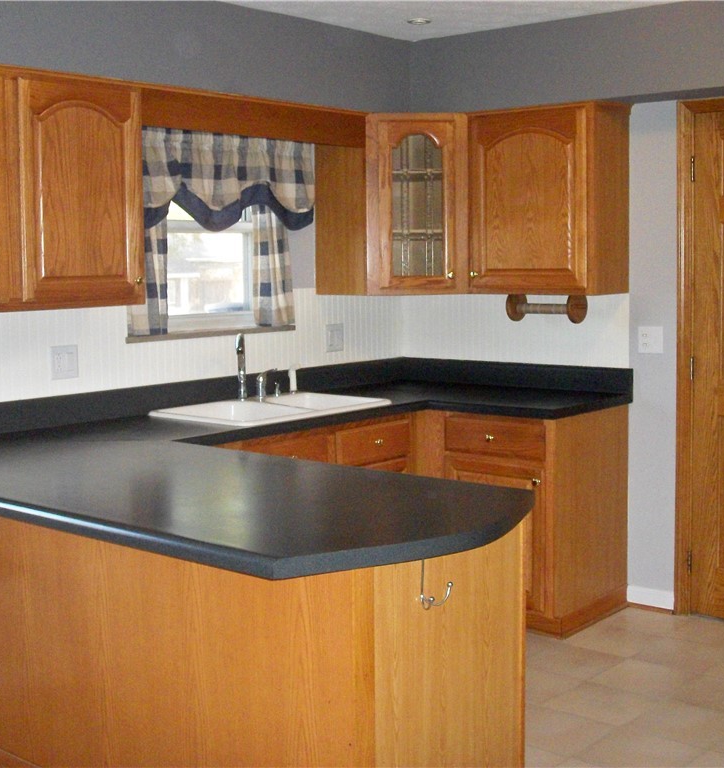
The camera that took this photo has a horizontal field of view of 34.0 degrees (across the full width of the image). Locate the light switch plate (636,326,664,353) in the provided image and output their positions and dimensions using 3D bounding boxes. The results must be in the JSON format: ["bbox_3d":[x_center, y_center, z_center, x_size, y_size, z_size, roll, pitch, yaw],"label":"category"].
[{"bbox_3d":[1.200,-0.183,4.918,0.114,0.112,0.010,4,8,41],"label":"light switch plate"}]

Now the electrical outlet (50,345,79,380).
[{"bbox_3d":[-1.077,-0.078,4.293,0.010,0.118,0.115,4,8,41],"label":"electrical outlet"}]

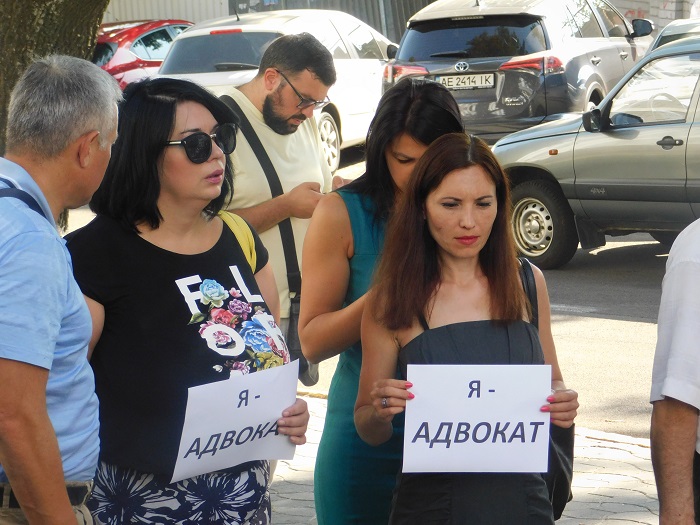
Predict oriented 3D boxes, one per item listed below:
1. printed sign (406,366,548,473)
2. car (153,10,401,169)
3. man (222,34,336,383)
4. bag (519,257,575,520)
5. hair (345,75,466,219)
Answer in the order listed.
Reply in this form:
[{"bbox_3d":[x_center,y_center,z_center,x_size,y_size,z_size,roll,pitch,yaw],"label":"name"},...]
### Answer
[{"bbox_3d":[0.249,0.305,5.830,0.299,0.211,0.008,1,4,-17],"label":"printed sign"},{"bbox_3d":[-0.540,-1.808,31.778,1.800,1.600,4.400,-2,6,19],"label":"car"},{"bbox_3d":[-0.146,0.285,7.759,0.480,1.750,0.540,2,7,45],"label":"man"},{"bbox_3d":[0.386,0.257,6.100,0.130,0.520,0.270,-2,6,-12],"label":"bag"},{"bbox_3d":[0.125,-0.245,6.500,0.250,0.310,0.250,-6,6,-15],"label":"hair"}]

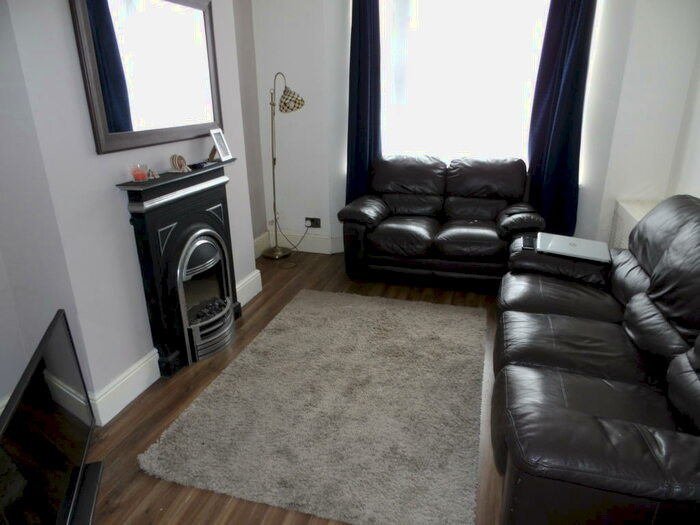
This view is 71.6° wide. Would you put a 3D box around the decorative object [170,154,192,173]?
[{"bbox_3d":[-0.891,-0.524,2.554,0.105,0.092,0.065,-16,25,-36],"label":"decorative object"}]

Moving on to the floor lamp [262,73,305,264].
[{"bbox_3d":[-0.595,-0.810,4.239,0.460,1.585,0.260,8,22,23],"label":"floor lamp"}]

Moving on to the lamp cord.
[{"bbox_3d":[-0.518,-0.229,4.501,0.280,0.310,0.120,5,21,15],"label":"lamp cord"}]

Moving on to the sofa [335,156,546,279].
[{"bbox_3d":[0.764,-0.389,4.044,1.565,0.905,0.925,5,21,15],"label":"sofa"}]

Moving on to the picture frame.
[{"bbox_3d":[-0.780,-0.716,2.950,0.090,0.182,0.135,6,21,18],"label":"picture frame"}]

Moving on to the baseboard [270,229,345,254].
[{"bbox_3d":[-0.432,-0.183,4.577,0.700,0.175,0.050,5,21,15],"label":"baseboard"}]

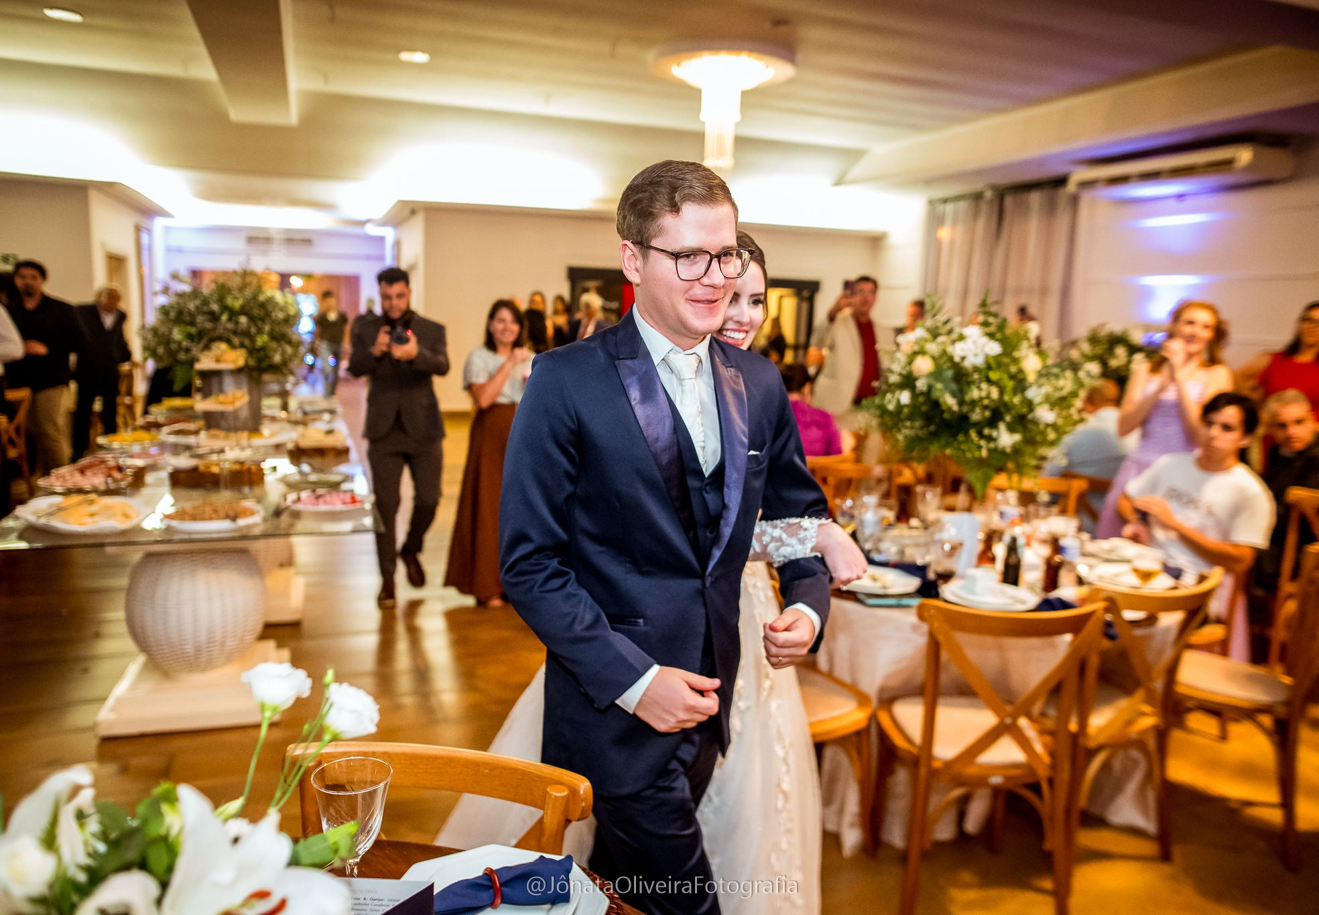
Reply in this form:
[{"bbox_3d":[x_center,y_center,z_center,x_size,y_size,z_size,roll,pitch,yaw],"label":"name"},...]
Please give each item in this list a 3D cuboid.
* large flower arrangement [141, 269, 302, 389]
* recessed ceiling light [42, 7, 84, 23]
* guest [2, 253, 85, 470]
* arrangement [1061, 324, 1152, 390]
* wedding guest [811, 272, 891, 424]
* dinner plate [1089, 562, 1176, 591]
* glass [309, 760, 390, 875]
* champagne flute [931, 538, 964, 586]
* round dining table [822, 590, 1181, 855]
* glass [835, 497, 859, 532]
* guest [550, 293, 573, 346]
[{"bbox_3d":[-2.538,-0.742,5.300,0.870,0.680,0.800,-2,10,-26],"label":"large flower arrangement"},{"bbox_3d":[-3.923,-2.924,6.020,0.240,0.050,0.240,-1,10,-21],"label":"recessed ceiling light"},{"bbox_3d":[-4.378,-0.510,6.537,0.550,1.748,0.380,-3,10,-30],"label":"guest"},{"bbox_3d":[3.049,-0.589,6.200,0.720,0.600,0.700,6,10,26],"label":"arrangement"},{"bbox_3d":[1.358,-0.375,6.645,0.580,1.849,0.420,1,9,-9],"label":"wedding guest"},{"bbox_3d":[1.532,0.390,2.967,0.285,0.028,0.285,2,9,0],"label":"dinner plate"},{"bbox_3d":[-0.368,0.467,1.097,0.091,0.185,0.091,2,9,0],"label":"glass"},{"bbox_3d":[0.872,0.326,2.786,0.087,0.168,0.087,2,9,0],"label":"champagne flute"},{"bbox_3d":[1.091,0.715,3.320,1.633,0.772,1.633,2,9,0],"label":"round dining table"},{"bbox_3d":[0.691,0.229,3.353,0.087,0.160,0.087,-1,10,-21],"label":"glass"},{"bbox_3d":[-1.219,-1.102,11.136,0.460,1.714,0.300,2,9,-3],"label":"guest"}]

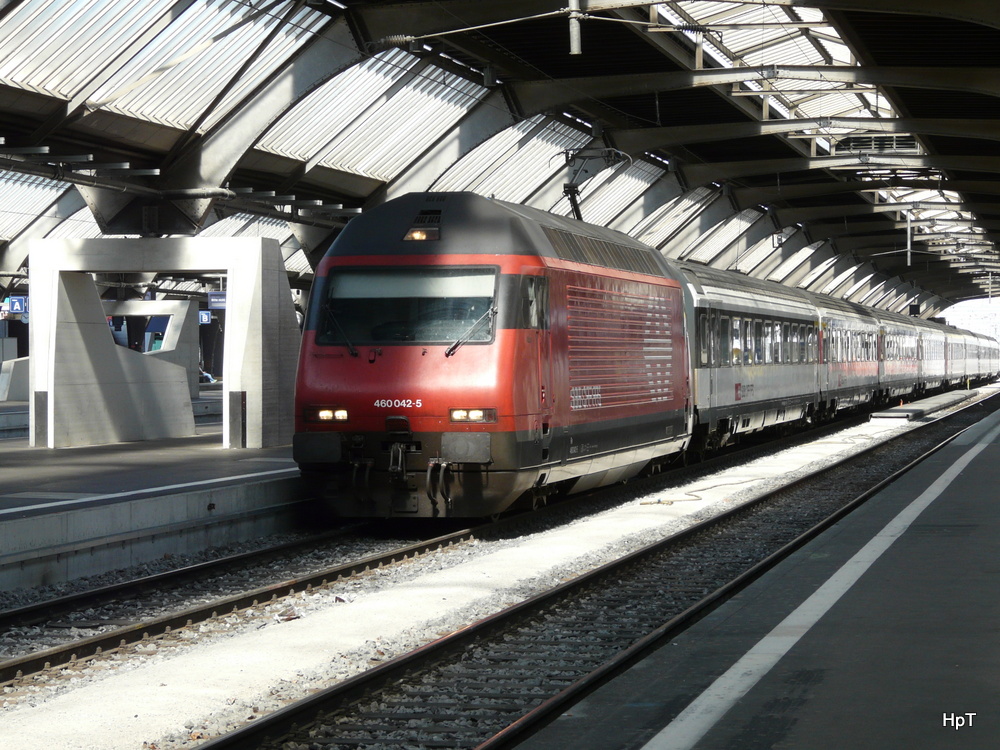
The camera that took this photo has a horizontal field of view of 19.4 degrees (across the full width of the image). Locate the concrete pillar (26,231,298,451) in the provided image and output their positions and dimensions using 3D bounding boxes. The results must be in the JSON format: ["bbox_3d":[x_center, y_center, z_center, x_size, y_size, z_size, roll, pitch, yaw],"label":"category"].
[{"bbox_3d":[-5.450,-0.587,54.784,4.260,3.660,7.800,0,0,11],"label":"concrete pillar"}]

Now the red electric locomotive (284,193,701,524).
[{"bbox_3d":[0.451,-0.298,45.267,3.000,4.220,18.400,0,0,11],"label":"red electric locomotive"}]

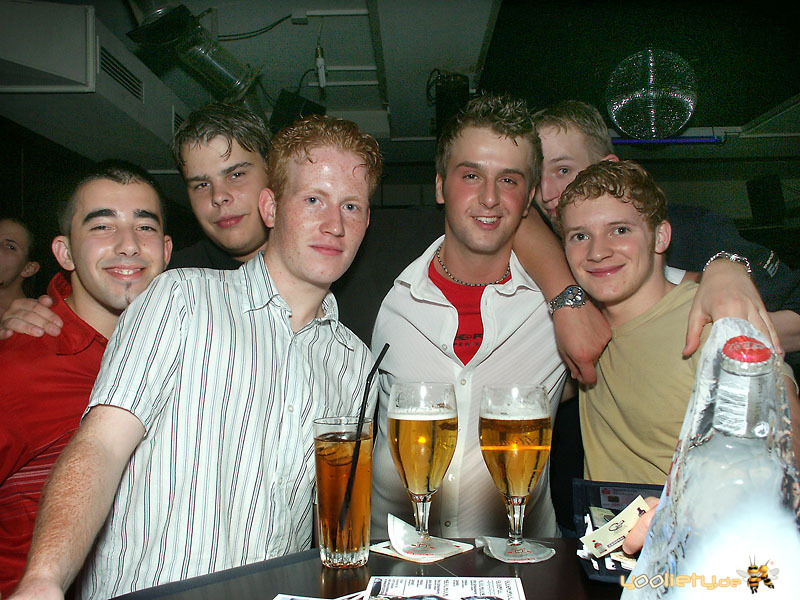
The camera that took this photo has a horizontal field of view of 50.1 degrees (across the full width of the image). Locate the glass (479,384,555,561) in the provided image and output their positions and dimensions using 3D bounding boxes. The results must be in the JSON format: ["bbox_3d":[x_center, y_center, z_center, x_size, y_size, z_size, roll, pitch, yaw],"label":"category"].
[{"bbox_3d":[0.132,0.191,0.972,0.081,0.186,0.081,0,-1,0],"label":"glass"}]

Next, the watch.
[{"bbox_3d":[0.276,0.001,1.400,0.064,0.043,0.052,-21,-7,-32],"label":"watch"}]

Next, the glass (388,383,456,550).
[{"bbox_3d":[0.028,0.192,1.000,0.081,0.186,0.081,0,-1,0],"label":"glass"}]

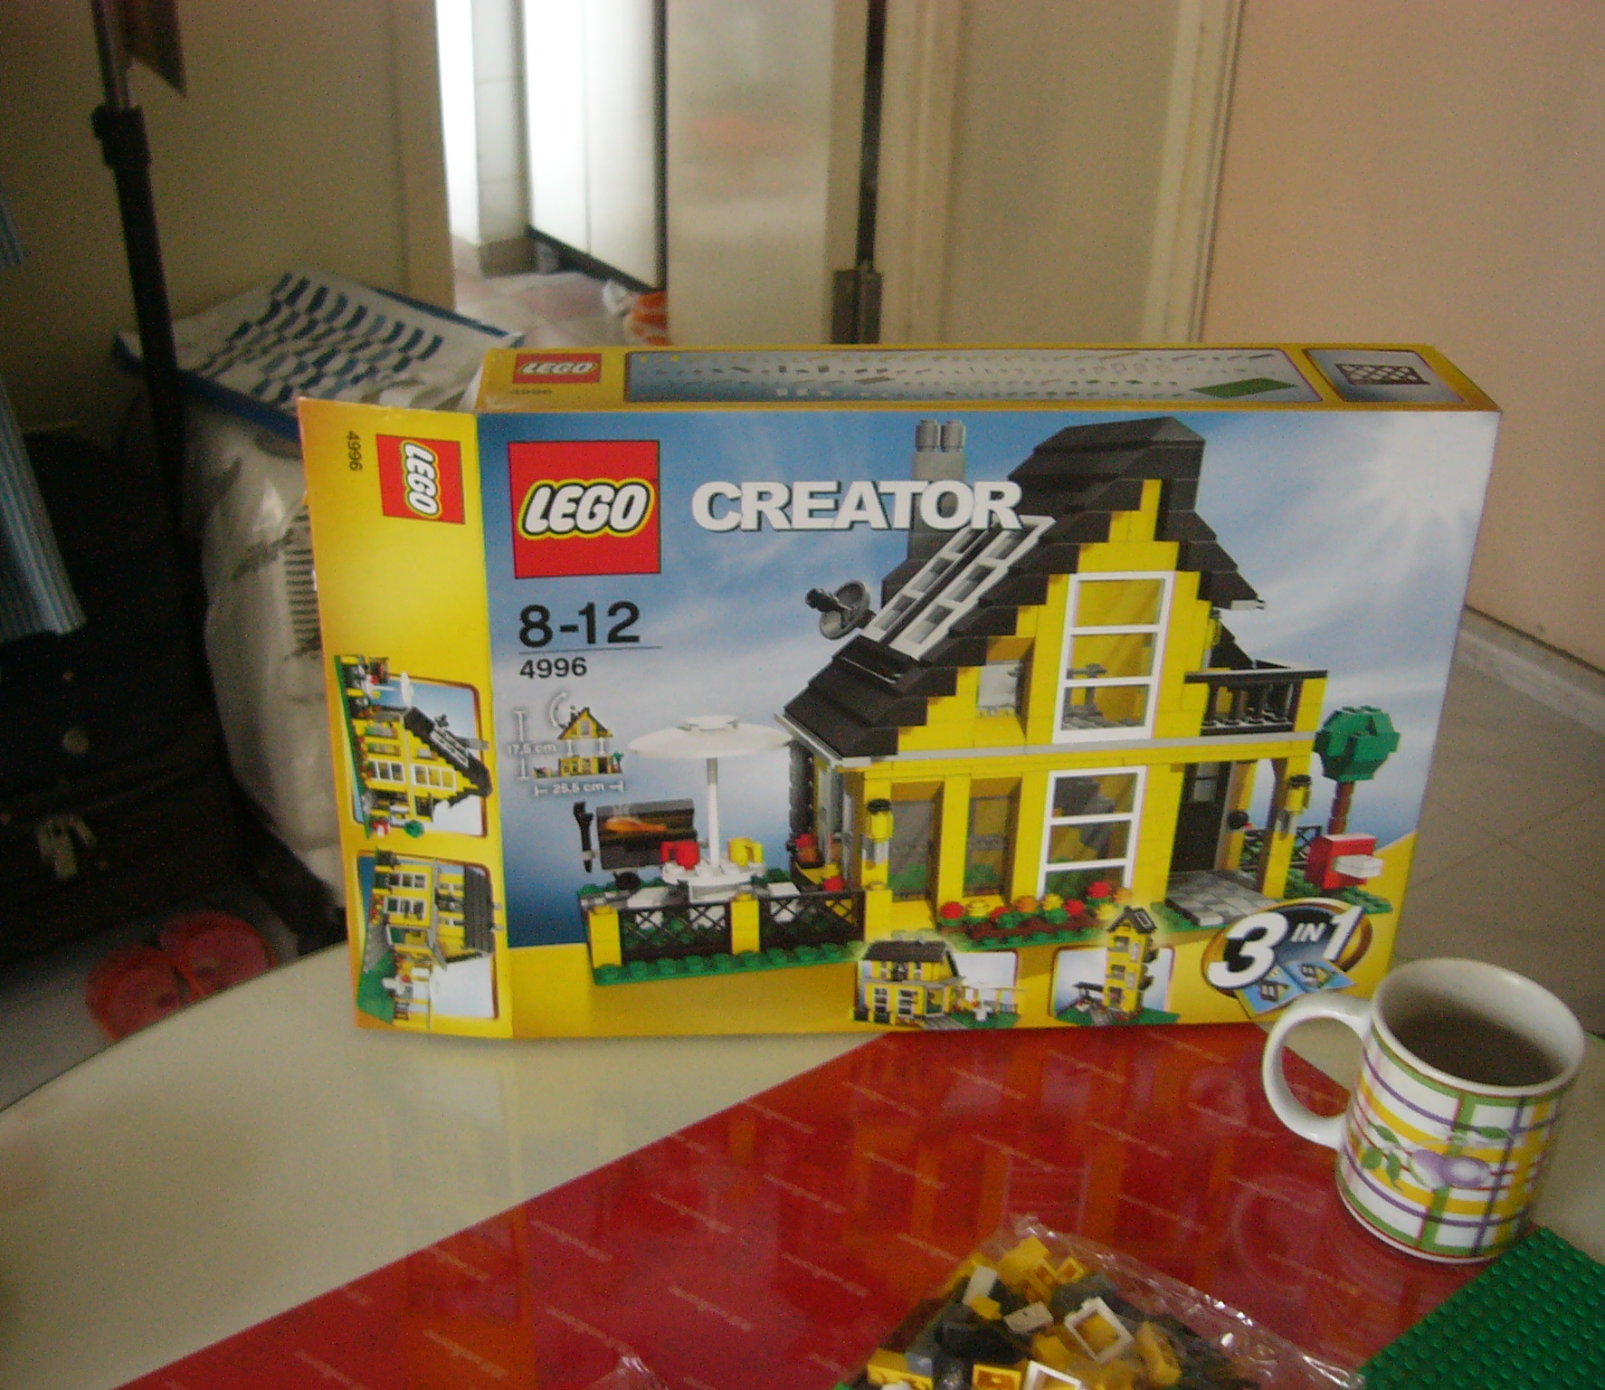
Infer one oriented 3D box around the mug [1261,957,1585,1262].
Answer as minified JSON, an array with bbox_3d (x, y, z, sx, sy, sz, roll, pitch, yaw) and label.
[{"bbox_3d":[0.245,0.163,0.760,0.115,0.091,0.078,13,33,18],"label":"mug"}]

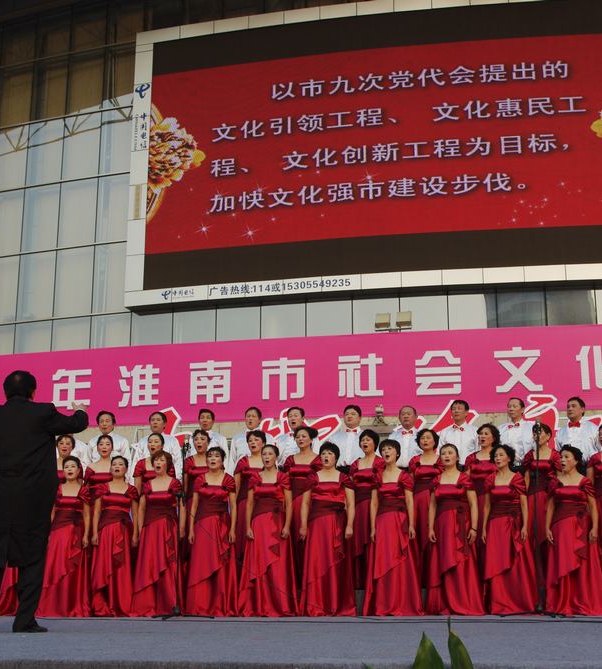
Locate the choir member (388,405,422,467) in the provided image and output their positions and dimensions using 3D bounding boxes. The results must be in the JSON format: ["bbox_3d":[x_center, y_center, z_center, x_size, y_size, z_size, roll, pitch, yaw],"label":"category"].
[{"bbox_3d":[1.159,1.587,11.636,0.520,1.690,0.320,-2,-13,6],"label":"choir member"}]

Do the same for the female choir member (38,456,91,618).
[{"bbox_3d":[-2.393,2.051,11.107,0.540,1.605,0.450,1,-13,-4],"label":"female choir member"}]

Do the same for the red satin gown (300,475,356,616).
[{"bbox_3d":[0.266,2.034,10.491,0.550,1.335,0.460,-2,-13,8],"label":"red satin gown"}]

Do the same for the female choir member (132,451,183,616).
[{"bbox_3d":[-1.403,1.971,10.825,0.530,1.619,0.430,1,-13,-3],"label":"female choir member"}]

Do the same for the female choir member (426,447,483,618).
[{"bbox_3d":[1.502,1.882,10.545,0.570,1.629,0.480,-4,-13,14],"label":"female choir member"}]

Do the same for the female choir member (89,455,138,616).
[{"bbox_3d":[-1.886,2.028,11.024,0.510,1.608,0.430,1,-13,-6],"label":"female choir member"}]

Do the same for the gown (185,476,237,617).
[{"bbox_3d":[-0.877,2.072,10.689,0.520,1.360,0.450,-1,-13,2],"label":"gown"}]

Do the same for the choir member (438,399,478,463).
[{"bbox_3d":[1.724,1.548,11.648,0.490,1.720,0.320,-4,-13,14],"label":"choir member"}]

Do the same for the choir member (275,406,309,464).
[{"bbox_3d":[-0.067,1.682,12.203,0.500,1.739,0.310,-2,-13,8],"label":"choir member"}]

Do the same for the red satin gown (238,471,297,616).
[{"bbox_3d":[-0.318,2.036,10.641,0.540,1.400,0.450,-2,-13,6],"label":"red satin gown"}]

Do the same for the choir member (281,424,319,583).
[{"bbox_3d":[0.005,1.779,11.189,0.540,1.648,0.450,-3,-13,10],"label":"choir member"}]

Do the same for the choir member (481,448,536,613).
[{"bbox_3d":[2.017,1.879,10.536,0.520,1.624,0.400,-4,-13,15],"label":"choir member"}]

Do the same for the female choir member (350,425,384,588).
[{"bbox_3d":[0.710,1.771,11.088,0.540,1.609,0.450,-2,-13,9],"label":"female choir member"}]

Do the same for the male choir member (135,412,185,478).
[{"bbox_3d":[-1.566,1.664,11.657,0.510,1.690,0.300,0,-13,-2],"label":"male choir member"}]

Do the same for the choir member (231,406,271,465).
[{"bbox_3d":[-0.549,1.690,12.239,0.500,1.749,0.310,-2,-13,7],"label":"choir member"}]

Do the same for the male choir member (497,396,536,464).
[{"bbox_3d":[2.381,1.521,11.654,0.490,1.720,0.320,-4,-14,18],"label":"male choir member"}]

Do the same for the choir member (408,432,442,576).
[{"bbox_3d":[1.324,1.791,11.294,0.520,1.622,0.400,-3,-13,12],"label":"choir member"}]

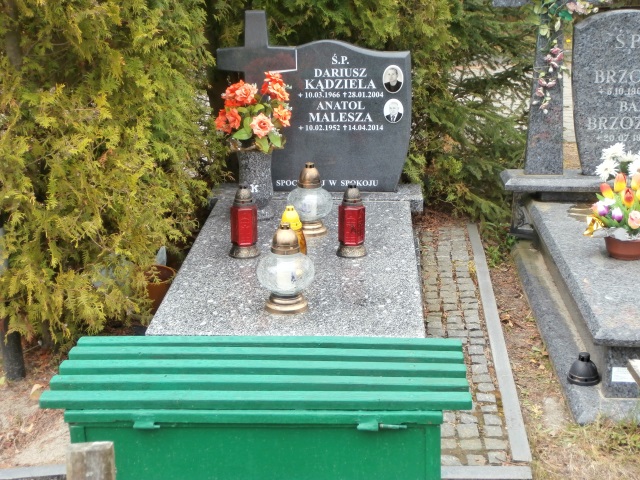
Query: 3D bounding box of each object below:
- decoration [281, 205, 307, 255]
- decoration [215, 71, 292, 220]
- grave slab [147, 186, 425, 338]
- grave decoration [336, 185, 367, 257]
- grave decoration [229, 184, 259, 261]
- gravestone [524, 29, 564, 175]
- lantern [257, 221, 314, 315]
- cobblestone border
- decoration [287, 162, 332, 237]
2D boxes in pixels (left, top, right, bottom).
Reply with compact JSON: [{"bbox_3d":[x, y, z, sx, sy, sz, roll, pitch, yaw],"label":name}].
[{"bbox_3d":[-0.100,-0.021,3.866,0.100,0.211,0.100,1,18,3],"label":"decoration"},{"bbox_3d":[-0.273,-0.389,4.365,0.321,0.610,0.270,1,18,3],"label":"decoration"},{"bbox_3d":[-0.063,0.109,4.053,0.870,0.150,1.705,1,18,3],"label":"grave slab"},{"bbox_3d":[0.122,-0.075,3.944,0.113,0.266,0.113,1,18,3],"label":"grave decoration"},{"bbox_3d":[-0.279,-0.073,3.944,0.113,0.263,0.113,1,18,3],"label":"grave decoration"},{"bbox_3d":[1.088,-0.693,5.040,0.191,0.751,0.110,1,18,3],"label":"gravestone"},{"bbox_3d":[-0.103,0.083,3.414,0.190,0.286,0.190,1,18,3],"label":"lantern"},{"bbox_3d":[0.593,0.343,4.339,0.310,0.080,2.567,1,18,4],"label":"cobblestone border"},{"bbox_3d":[-0.033,-0.166,4.199,0.181,0.285,0.181,1,18,3],"label":"decoration"}]

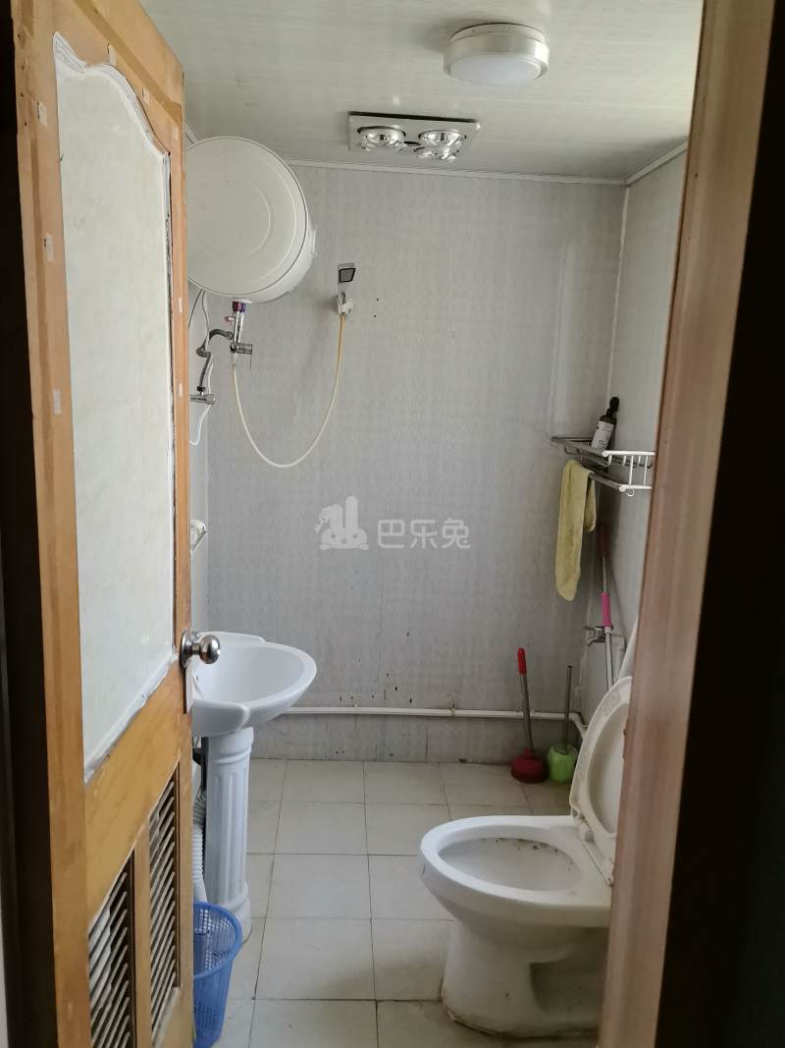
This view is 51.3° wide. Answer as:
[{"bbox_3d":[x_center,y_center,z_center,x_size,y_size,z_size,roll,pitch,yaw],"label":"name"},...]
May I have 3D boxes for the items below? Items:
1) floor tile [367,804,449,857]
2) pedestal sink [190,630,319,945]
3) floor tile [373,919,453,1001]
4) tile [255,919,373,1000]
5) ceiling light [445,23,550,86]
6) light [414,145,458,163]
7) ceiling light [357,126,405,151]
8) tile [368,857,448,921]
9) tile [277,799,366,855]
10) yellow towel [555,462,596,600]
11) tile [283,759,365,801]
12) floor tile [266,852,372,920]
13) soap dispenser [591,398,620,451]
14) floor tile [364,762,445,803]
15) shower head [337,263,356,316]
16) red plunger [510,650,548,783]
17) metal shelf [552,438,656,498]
[{"bbox_3d":[0.064,1.050,2.800,0.302,0.012,0.302,2,12,-4],"label":"floor tile"},{"bbox_3d":[-0.433,0.745,2.217,0.428,0.776,0.484,2,12,-4],"label":"pedestal sink"},{"bbox_3d":[0.100,1.173,2.209,0.302,0.012,0.302,2,12,-4],"label":"floor tile"},{"bbox_3d":[-0.201,1.164,2.188,0.302,0.012,0.302,2,12,-4],"label":"tile"},{"bbox_3d":[0.203,-0.914,1.600,0.202,0.053,0.202,2,12,-4],"label":"ceiling light"},{"bbox_3d":[0.132,-1.107,2.481,0.134,0.055,0.134,2,12,-4],"label":"light"},{"bbox_3d":[-0.030,-1.081,2.321,0.134,0.055,0.134,2,12,-4],"label":"ceiling light"},{"bbox_3d":[0.081,1.110,2.501,0.300,0.010,0.300,2,12,-4],"label":"tile"},{"bbox_3d":[-0.235,1.034,2.773,0.300,0.010,0.300,2,12,-4],"label":"tile"},{"bbox_3d":[0.643,0.026,2.912,0.070,0.475,0.250,2,12,-4],"label":"yellow towel"},{"bbox_3d":[-0.256,0.980,3.075,0.302,0.012,0.302,2,12,-4],"label":"tile"},{"bbox_3d":[-0.218,1.099,2.480,0.300,0.010,0.300,2,12,-4],"label":"floor tile"},{"bbox_3d":[0.751,-0.339,2.851,0.059,0.214,0.062,15,-2,-11],"label":"soap dispenser"},{"bbox_3d":[0.046,0.982,3.089,0.300,0.010,0.300,2,12,-4],"label":"floor tile"},{"bbox_3d":[-0.159,-0.798,2.792,0.065,0.170,0.090,-1,13,-19],"label":"shower head"},{"bbox_3d":[0.543,0.730,3.137,0.145,0.510,0.140,2,12,-4],"label":"red plunger"},{"bbox_3d":[0.694,-0.203,2.733,0.190,0.140,0.530,2,12,-4],"label":"metal shelf"}]

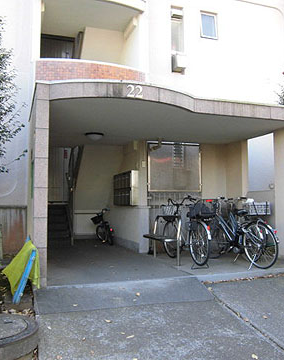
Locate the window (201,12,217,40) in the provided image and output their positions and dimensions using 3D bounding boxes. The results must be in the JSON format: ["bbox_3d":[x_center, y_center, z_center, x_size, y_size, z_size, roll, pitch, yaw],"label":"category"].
[{"bbox_3d":[1.534,-3.538,8.255,0.420,0.600,0.100,1,-3,-19],"label":"window"}]

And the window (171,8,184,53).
[{"bbox_3d":[0.794,-3.316,7.996,0.320,1.000,0.100,1,-3,-19],"label":"window"}]

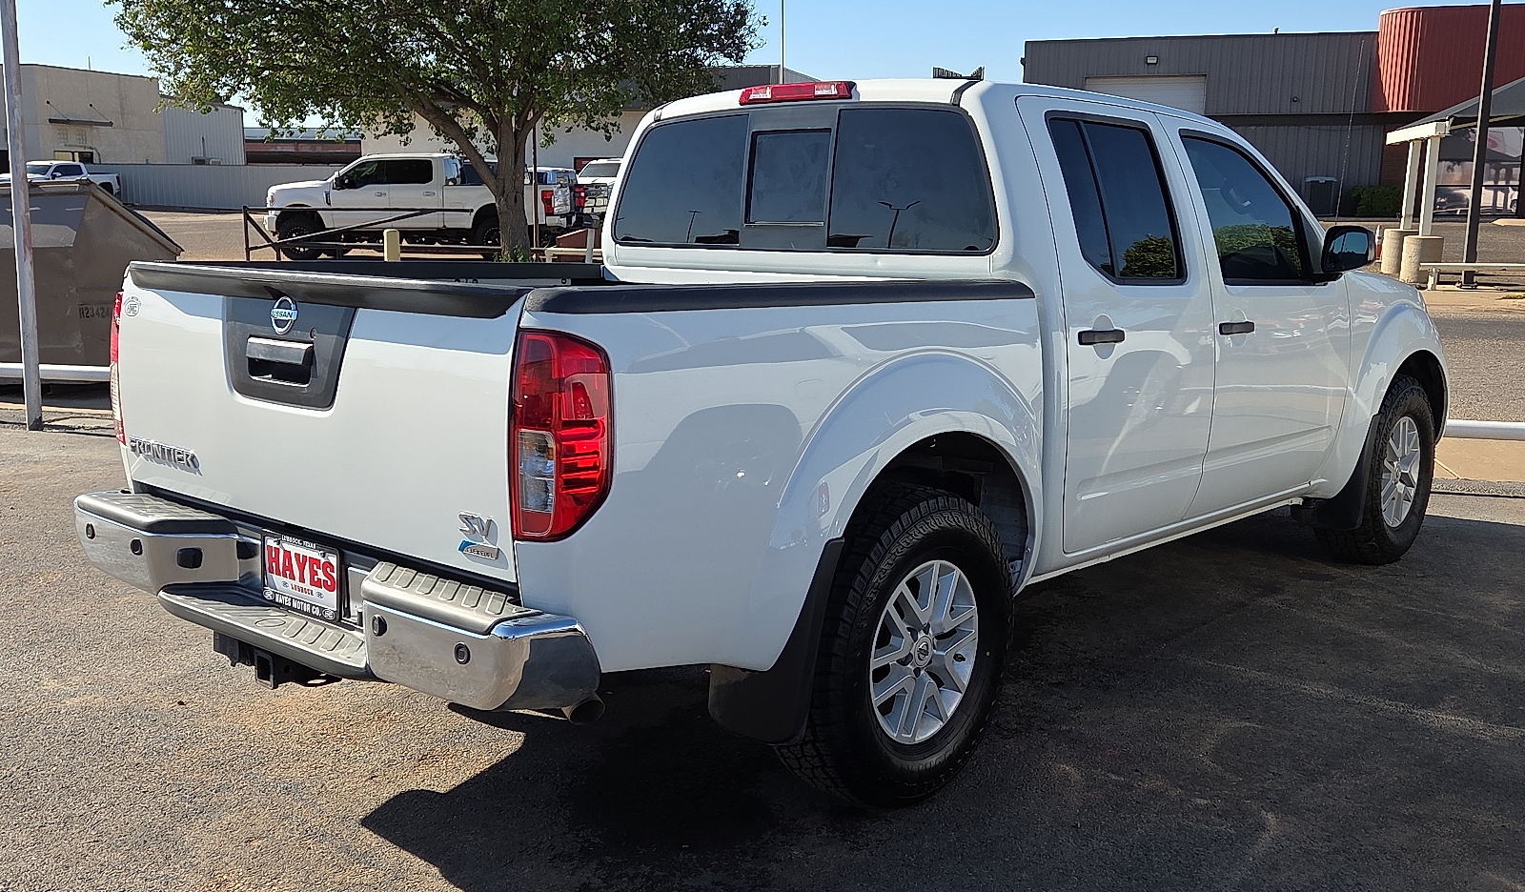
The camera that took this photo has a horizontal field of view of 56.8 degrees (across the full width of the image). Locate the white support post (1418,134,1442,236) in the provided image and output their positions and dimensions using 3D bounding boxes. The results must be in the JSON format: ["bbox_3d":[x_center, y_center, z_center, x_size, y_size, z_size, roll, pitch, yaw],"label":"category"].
[{"bbox_3d":[12.943,-5.032,27.343,0.200,1.909,0.200,3,10,14],"label":"white support post"}]

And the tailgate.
[{"bbox_3d":[-0.985,-0.099,3.003,1.560,0.540,0.120,8,12,42],"label":"tailgate"}]

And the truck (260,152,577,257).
[{"bbox_3d":[-7.313,-5.049,30.100,6.300,2.200,2.100,1,9,0],"label":"truck"}]

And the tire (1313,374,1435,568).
[{"bbox_3d":[2.478,0.092,5.687,0.265,0.768,0.772,8,12,42],"label":"tire"}]

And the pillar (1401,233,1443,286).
[{"bbox_3d":[12.845,-3.620,27.424,0.778,0.922,0.778,3,10,14],"label":"pillar"}]

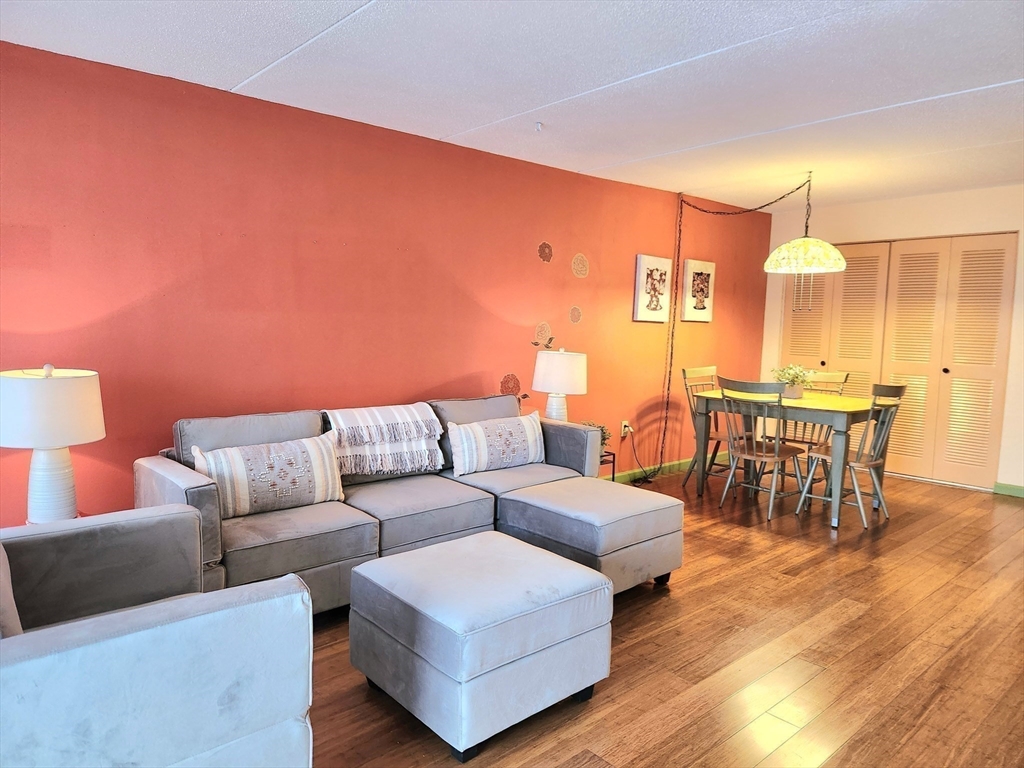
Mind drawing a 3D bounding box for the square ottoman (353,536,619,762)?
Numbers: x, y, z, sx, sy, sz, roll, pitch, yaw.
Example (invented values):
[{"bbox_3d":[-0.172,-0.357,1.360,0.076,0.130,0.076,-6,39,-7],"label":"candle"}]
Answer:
[{"bbox_3d":[-0.111,0.868,2.381,0.645,0.440,0.645,-4,7,-41],"label":"square ottoman"}]

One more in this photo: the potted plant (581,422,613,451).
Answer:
[{"bbox_3d":[0.534,0.335,4.349,0.220,0.230,0.220,-4,7,-42],"label":"potted plant"}]

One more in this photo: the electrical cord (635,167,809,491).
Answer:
[{"bbox_3d":[1.558,-0.365,5.248,0.800,2.390,1.180,-4,7,-42],"label":"electrical cord"}]

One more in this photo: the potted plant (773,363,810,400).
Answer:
[{"bbox_3d":[2.053,-0.023,4.962,0.257,0.253,0.285,-4,7,-42],"label":"potted plant"}]

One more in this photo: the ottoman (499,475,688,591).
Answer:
[{"bbox_3d":[0.397,0.775,3.413,0.645,0.440,0.645,-4,8,-43],"label":"ottoman"}]

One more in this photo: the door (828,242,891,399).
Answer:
[{"bbox_3d":[3.128,-0.254,6.180,0.040,2.001,0.464,-4,7,-42],"label":"door"}]

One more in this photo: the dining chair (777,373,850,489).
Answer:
[{"bbox_3d":[2.172,0.389,5.138,0.540,0.930,0.480,-4,7,-42],"label":"dining chair"}]

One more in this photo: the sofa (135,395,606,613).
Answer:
[{"bbox_3d":[-0.603,0.544,3.490,2.250,0.855,0.860,-4,7,-42],"label":"sofa"}]

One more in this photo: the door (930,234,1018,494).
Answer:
[{"bbox_3d":[3.736,-0.177,5.511,0.040,2.010,0.450,-4,7,-42],"label":"door"}]

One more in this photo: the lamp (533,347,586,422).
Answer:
[{"bbox_3d":[0.316,0.060,4.468,0.360,0.590,0.360,1,6,0],"label":"lamp"}]

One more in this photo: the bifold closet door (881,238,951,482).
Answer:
[{"bbox_3d":[3.439,-0.216,5.836,0.040,2.001,0.456,-4,7,-42],"label":"bifold closet door"}]

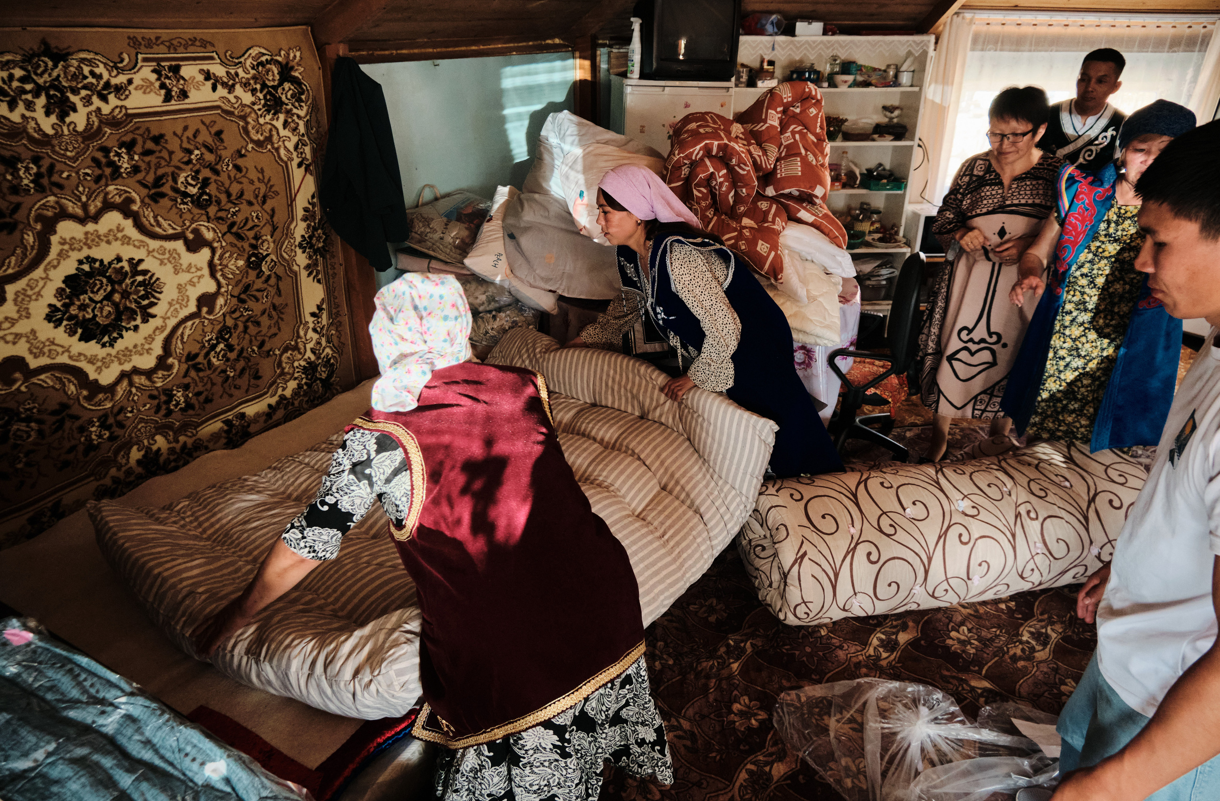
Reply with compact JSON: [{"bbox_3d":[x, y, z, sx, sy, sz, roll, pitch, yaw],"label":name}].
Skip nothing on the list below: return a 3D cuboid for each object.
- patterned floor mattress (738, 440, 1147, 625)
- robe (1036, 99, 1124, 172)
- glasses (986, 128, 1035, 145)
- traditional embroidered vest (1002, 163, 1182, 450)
[{"bbox_3d":[1.164,0.421,2.753,1.380,0.380,0.430,-5,25,-12],"label":"patterned floor mattress"},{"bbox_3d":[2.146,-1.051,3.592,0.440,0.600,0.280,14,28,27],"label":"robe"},{"bbox_3d":[1.518,-0.994,2.930,0.135,0.045,0.140,-32,38,-28],"label":"glasses"},{"bbox_3d":[1.915,-0.305,3.086,0.580,1.370,0.420,21,31,37],"label":"traditional embroidered vest"}]

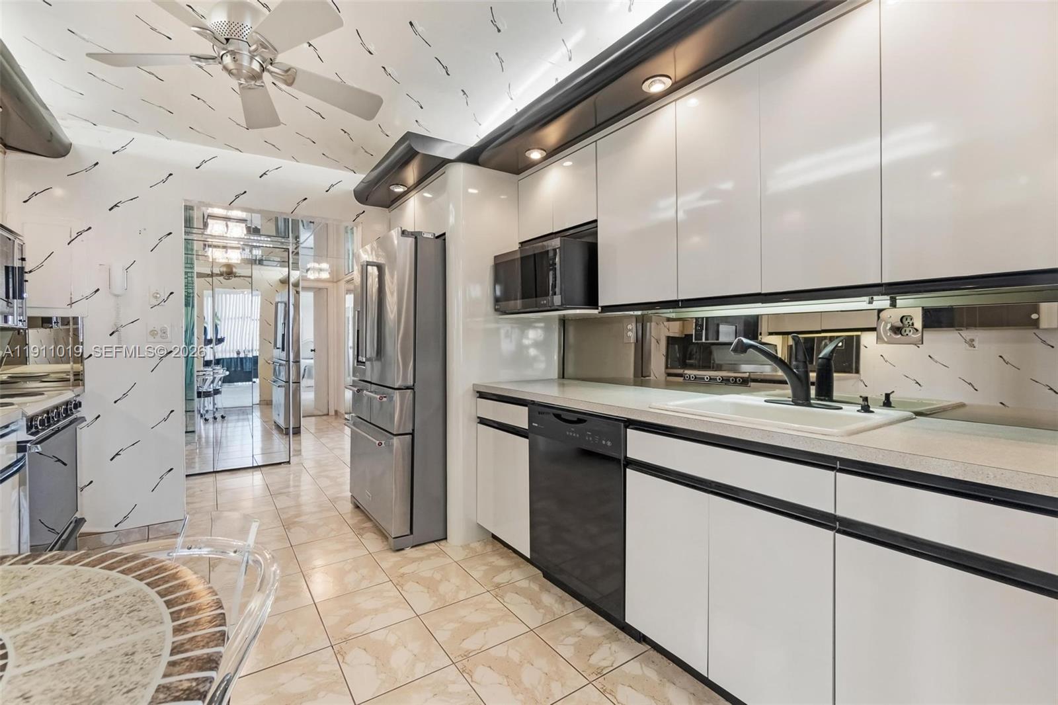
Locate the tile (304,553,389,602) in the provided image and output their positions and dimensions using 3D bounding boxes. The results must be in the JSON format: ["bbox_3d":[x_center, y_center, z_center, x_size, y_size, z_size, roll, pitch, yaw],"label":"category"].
[{"bbox_3d":[-0.904,1.108,2.172,0.331,0.010,0.335,-2,2,-34],"label":"tile"}]

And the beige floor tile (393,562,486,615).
[{"bbox_3d":[-0.429,1.118,2.100,0.337,0.012,0.337,-1,2,-36],"label":"beige floor tile"}]

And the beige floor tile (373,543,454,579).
[{"bbox_3d":[-0.627,1.112,2.372,0.337,0.012,0.337,-1,2,-36],"label":"beige floor tile"}]

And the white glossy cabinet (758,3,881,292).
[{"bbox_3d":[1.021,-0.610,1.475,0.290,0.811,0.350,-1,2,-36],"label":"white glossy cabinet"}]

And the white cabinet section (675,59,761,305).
[{"bbox_3d":[0.832,-0.616,1.750,0.320,0.803,0.334,-1,2,-36],"label":"white cabinet section"}]

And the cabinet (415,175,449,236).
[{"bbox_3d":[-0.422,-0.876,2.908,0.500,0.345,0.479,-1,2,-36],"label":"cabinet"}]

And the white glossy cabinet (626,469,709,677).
[{"bbox_3d":[0.686,0.714,1.665,0.560,0.580,0.329,-2,2,-36],"label":"white glossy cabinet"}]

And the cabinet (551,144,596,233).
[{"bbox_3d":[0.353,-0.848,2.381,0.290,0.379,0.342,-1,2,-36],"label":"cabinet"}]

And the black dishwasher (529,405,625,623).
[{"bbox_3d":[0.419,0.621,2.052,0.590,0.745,0.606,-2,2,-36],"label":"black dishwasher"}]

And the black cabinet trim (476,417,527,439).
[{"bbox_3d":[-0.133,0.388,2.327,0.035,0.044,0.498,-2,2,-36],"label":"black cabinet trim"}]

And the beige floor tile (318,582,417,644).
[{"bbox_3d":[-0.711,1.123,1.916,0.337,0.012,0.337,-1,2,-36],"label":"beige floor tile"}]

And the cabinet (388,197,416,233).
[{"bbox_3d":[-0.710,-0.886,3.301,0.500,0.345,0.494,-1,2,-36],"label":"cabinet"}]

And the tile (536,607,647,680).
[{"bbox_3d":[0.235,1.127,1.722,0.337,0.012,0.337,-1,2,-36],"label":"tile"}]

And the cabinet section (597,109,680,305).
[{"bbox_3d":[0.600,-0.627,2.074,0.320,0.803,0.458,-1,2,-36],"label":"cabinet section"}]

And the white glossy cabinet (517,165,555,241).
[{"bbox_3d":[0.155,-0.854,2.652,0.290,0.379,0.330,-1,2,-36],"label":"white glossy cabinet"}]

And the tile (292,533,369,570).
[{"bbox_3d":[-1.101,1.101,2.443,0.331,0.010,0.335,-2,2,-34],"label":"tile"}]

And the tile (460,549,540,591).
[{"bbox_3d":[-0.142,1.098,2.252,0.331,0.010,0.335,-2,2,-34],"label":"tile"}]

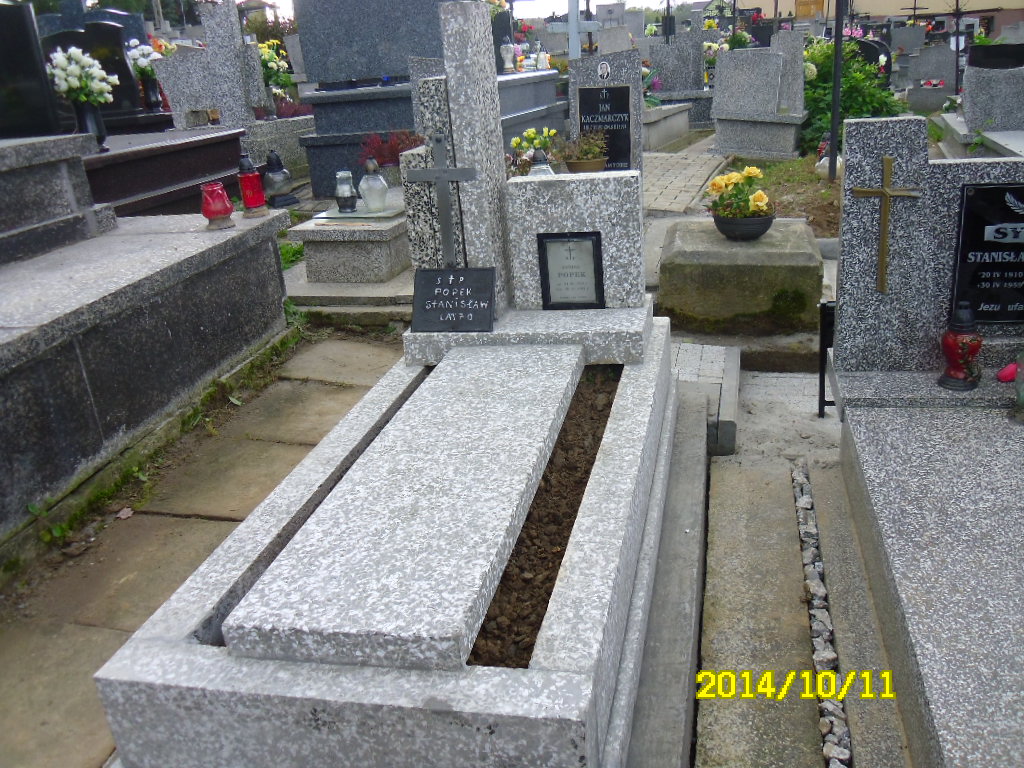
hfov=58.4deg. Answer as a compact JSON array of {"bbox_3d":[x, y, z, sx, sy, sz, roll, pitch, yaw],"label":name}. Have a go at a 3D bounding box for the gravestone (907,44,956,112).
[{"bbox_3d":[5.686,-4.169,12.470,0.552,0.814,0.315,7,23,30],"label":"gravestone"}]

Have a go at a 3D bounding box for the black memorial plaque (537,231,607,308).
[{"bbox_3d":[0.205,-0.386,3.168,0.219,0.268,0.025,0,21,13],"label":"black memorial plaque"}]

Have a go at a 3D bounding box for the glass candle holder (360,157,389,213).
[{"bbox_3d":[-0.752,-1.069,4.932,0.158,0.282,0.158,-8,20,-7],"label":"glass candle holder"}]

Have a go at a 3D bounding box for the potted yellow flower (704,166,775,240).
[{"bbox_3d":[1.111,-0.882,4.481,0.330,0.320,0.300,1,22,15],"label":"potted yellow flower"}]

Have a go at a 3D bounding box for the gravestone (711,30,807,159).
[{"bbox_3d":[2.154,-2.541,8.047,0.800,0.990,0.460,3,22,20],"label":"gravestone"}]

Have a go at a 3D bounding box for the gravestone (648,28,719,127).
[{"bbox_3d":[1.764,-3.090,9.377,0.740,0.950,0.380,3,22,20],"label":"gravestone"}]

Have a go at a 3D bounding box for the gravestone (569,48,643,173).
[{"bbox_3d":[0.618,-1.741,5.998,0.460,0.790,0.120,3,22,20],"label":"gravestone"}]

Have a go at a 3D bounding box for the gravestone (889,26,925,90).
[{"bbox_3d":[6.497,-5.377,15.095,0.532,0.999,0.276,6,23,27],"label":"gravestone"}]

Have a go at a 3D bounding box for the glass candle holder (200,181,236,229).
[{"bbox_3d":[-1.298,-0.795,4.064,0.136,0.191,0.136,-11,21,-16],"label":"glass candle holder"}]

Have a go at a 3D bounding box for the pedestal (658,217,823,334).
[{"bbox_3d":[1.072,-0.508,4.297,0.680,0.369,0.630,1,21,17],"label":"pedestal"}]

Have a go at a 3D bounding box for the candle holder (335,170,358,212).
[{"bbox_3d":[-0.881,-1.027,4.878,0.120,0.205,0.120,1,22,15],"label":"candle holder"}]

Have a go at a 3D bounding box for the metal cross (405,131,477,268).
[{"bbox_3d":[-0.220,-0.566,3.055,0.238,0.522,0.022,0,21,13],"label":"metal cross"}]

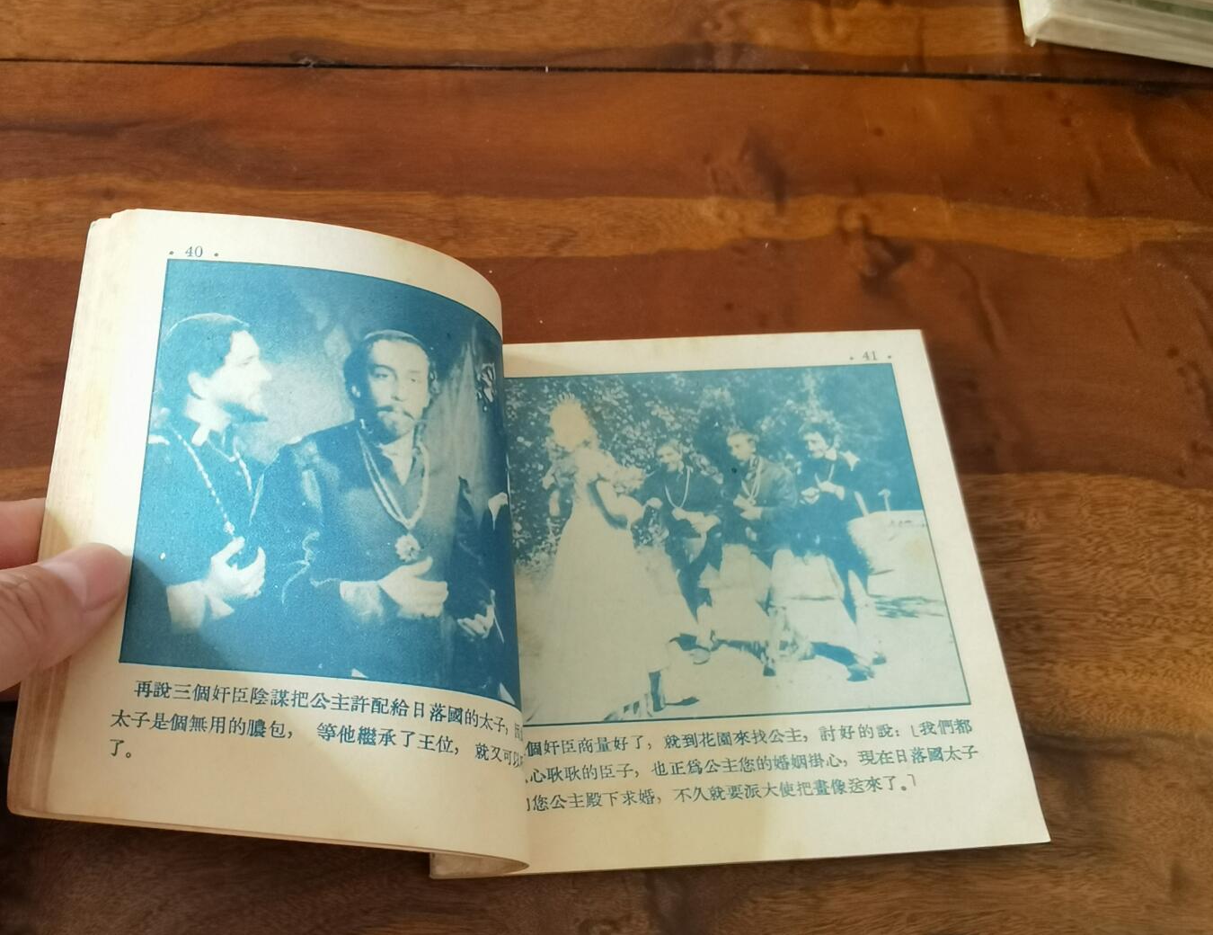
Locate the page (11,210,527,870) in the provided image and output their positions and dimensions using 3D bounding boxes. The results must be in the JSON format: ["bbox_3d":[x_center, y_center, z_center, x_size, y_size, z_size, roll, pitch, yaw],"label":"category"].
[{"bbox_3d":[-0.067,0.010,0.264,0.092,0.031,0.145,-3,64,-4],"label":"page"}]

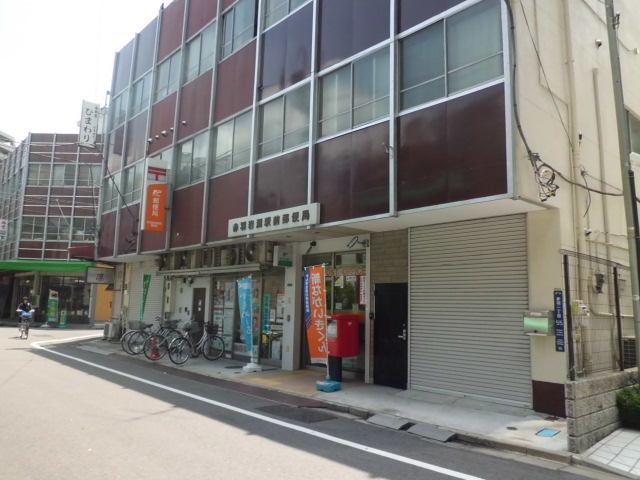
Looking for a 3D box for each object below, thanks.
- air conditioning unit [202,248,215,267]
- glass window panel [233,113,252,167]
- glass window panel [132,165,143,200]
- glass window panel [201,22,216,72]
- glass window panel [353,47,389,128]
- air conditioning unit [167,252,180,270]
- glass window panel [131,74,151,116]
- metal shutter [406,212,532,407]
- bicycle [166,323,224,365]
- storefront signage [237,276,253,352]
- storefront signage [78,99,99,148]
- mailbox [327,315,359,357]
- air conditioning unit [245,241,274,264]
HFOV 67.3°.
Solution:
[{"bbox_3d":[-3.090,0.542,13.919,0.280,0.560,0.720,9,-11,-42],"label":"air conditioning unit"},{"bbox_3d":[-1.927,-2.547,12.233,0.060,1.430,0.960,9,-11,-42],"label":"glass window panel"},{"bbox_3d":[-6.348,-2.004,16.801,0.060,1.260,0.920,9,-11,-43],"label":"glass window panel"},{"bbox_3d":[-3.147,-5.415,13.563,0.080,1.316,0.876,10,-12,-43],"label":"glass window panel"},{"bbox_3d":[0.921,-2.778,8.748,0.080,1.341,0.895,10,-12,-43],"label":"glass window panel"},{"bbox_3d":[-4.772,0.699,15.706,0.280,0.580,0.800,9,-11,-42],"label":"air conditioning unit"},{"bbox_3d":[-6.122,-5.040,16.659,0.080,1.291,1.634,10,-12,-43],"label":"glass window panel"},{"bbox_3d":[2.501,1.171,8.341,0.100,3.025,2.267,9,-11,-42],"label":"metal shutter"},{"bbox_3d":[-3.160,2.659,12.496,0.560,1.040,1.760,-3,-10,33],"label":"bicycle"},{"bbox_3d":[-1.919,1.927,12.185,0.100,1.860,0.560,9,-11,-42],"label":"storefront signage"},{"bbox_3d":[-9.055,-4.503,18.894,0.600,1.800,0.160,9,-11,-43],"label":"storefront signage"},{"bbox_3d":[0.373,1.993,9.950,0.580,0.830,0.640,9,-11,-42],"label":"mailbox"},{"bbox_3d":[-1.508,0.367,12.244,0.280,0.600,0.820,9,-11,-42],"label":"air conditioning unit"}]

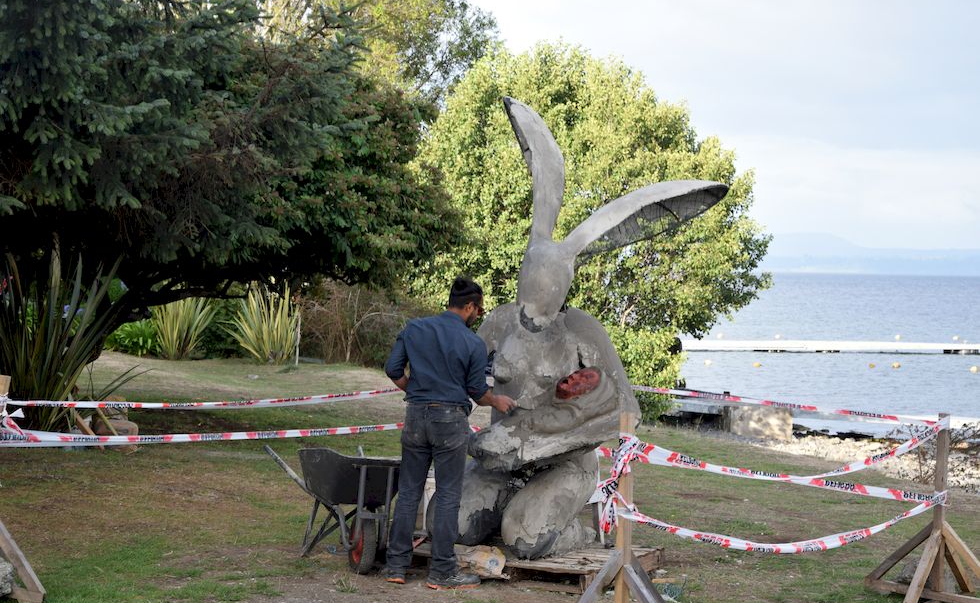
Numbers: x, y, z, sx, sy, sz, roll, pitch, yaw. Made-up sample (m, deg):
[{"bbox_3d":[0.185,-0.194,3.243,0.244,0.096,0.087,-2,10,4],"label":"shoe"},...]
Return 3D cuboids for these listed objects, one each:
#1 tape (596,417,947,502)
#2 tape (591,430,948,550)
[{"bbox_3d":[1.508,0.853,10.375,2.720,0.480,0.120,0,1,-43],"label":"tape"},{"bbox_3d":[1.508,0.933,10.375,2.720,0.660,0.130,0,1,-43],"label":"tape"}]

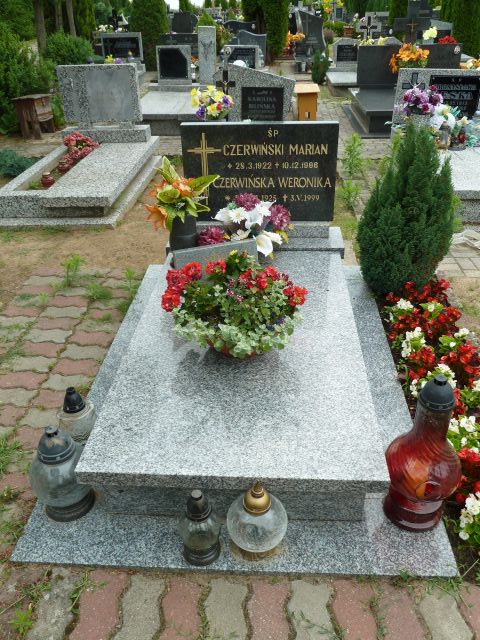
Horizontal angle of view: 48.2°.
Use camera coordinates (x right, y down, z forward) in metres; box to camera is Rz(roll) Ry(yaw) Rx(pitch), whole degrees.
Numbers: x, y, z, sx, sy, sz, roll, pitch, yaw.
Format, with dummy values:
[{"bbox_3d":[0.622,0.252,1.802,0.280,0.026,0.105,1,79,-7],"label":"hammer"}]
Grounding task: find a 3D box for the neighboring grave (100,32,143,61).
[{"bbox_3d":[-2.122,-4.982,9.788,0.740,0.490,0.130,0,31,4],"label":"neighboring grave"}]

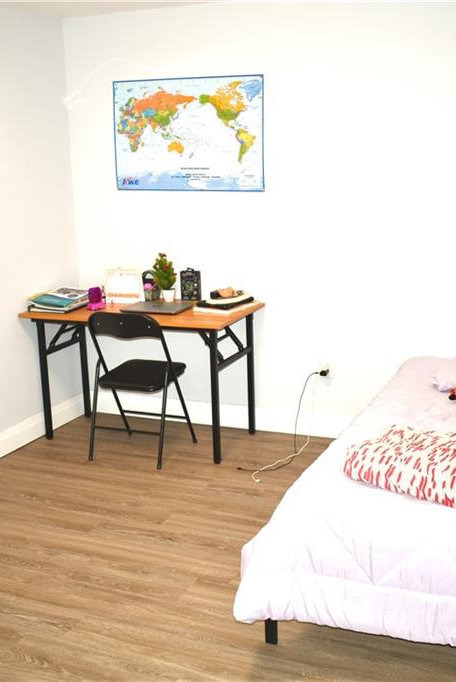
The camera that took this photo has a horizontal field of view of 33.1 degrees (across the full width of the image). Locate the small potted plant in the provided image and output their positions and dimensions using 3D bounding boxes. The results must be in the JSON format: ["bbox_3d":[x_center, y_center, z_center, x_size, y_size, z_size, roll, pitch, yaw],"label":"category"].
[{"bbox_3d":[-0.352,-0.359,4.360,0.135,0.261,0.135,-1,12,0],"label":"small potted plant"}]

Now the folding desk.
[{"bbox_3d":[-0.476,0.197,4.415,1.214,0.757,0.633,4,13,23],"label":"folding desk"}]

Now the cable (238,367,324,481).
[{"bbox_3d":[0.268,0.435,4.093,0.298,0.402,0.730,4,13,23],"label":"cable"}]

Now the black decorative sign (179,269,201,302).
[{"bbox_3d":[-0.207,-0.316,4.391,0.106,0.186,0.037,2,13,17],"label":"black decorative sign"}]

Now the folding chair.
[{"bbox_3d":[-0.476,0.219,4.189,0.447,0.808,0.484,4,13,23],"label":"folding chair"}]

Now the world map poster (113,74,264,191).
[{"bbox_3d":[-0.231,-1.166,4.357,0.936,0.614,0.015,4,13,23],"label":"world map poster"}]

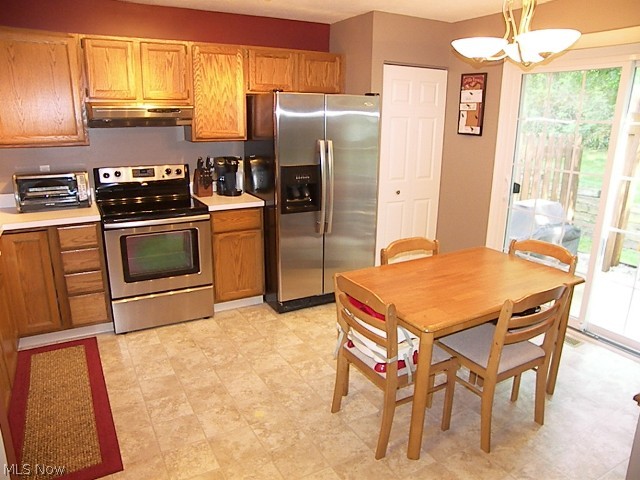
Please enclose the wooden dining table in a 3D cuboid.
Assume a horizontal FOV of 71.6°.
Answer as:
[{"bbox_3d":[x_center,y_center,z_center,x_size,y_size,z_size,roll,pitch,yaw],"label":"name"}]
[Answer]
[{"bbox_3d":[0.792,0.575,2.610,1.204,0.750,0.743,-8,19,-27],"label":"wooden dining table"}]

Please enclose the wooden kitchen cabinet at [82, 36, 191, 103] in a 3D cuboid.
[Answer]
[{"bbox_3d":[-1.385,-1.266,3.354,0.750,0.445,0.325,-8,19,-27],"label":"wooden kitchen cabinet"}]

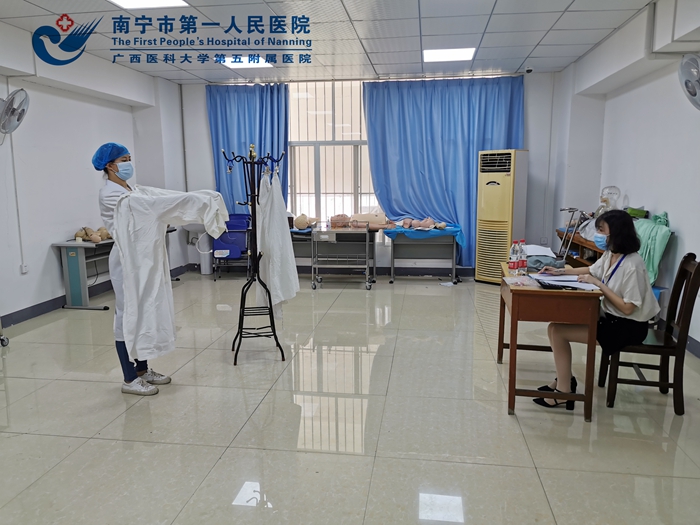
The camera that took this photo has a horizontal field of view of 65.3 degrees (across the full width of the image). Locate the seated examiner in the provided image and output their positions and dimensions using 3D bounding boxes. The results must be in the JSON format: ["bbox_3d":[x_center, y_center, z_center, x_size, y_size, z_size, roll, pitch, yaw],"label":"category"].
[{"bbox_3d":[1.561,0.280,3.469,0.770,1.210,0.500,2,9,18],"label":"seated examiner"}]

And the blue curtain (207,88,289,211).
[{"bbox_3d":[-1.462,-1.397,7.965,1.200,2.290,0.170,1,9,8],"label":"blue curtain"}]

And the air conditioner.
[{"bbox_3d":[2.030,-0.593,7.299,0.528,1.754,0.336,8,12,44],"label":"air conditioner"}]

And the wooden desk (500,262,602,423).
[{"bbox_3d":[1.289,0.475,3.666,0.485,0.770,1.030,2,9,13],"label":"wooden desk"}]

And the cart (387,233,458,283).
[{"bbox_3d":[1.003,-0.107,7.527,0.970,0.740,0.500,1,9,8],"label":"cart"}]

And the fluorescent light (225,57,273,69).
[{"bbox_3d":[-1.246,-2.394,6.531,0.600,0.060,0.600,1,9,8],"label":"fluorescent light"}]

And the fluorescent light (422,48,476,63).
[{"bbox_3d":[1.126,-2.363,6.216,0.600,0.060,0.600,1,9,8],"label":"fluorescent light"}]

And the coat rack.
[{"bbox_3d":[-0.762,-0.079,4.329,0.460,1.690,0.460,-2,9,-11],"label":"coat rack"}]

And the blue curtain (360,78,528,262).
[{"bbox_3d":[1.272,-1.219,7.601,2.170,2.570,0.180,1,9,8],"label":"blue curtain"}]

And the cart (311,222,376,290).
[{"bbox_3d":[-0.082,-0.106,7.212,0.740,0.850,0.510,0,9,5],"label":"cart"}]

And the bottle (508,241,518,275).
[{"bbox_3d":[1.115,-0.037,3.709,0.066,0.230,0.066,1,9,8],"label":"bottle"}]

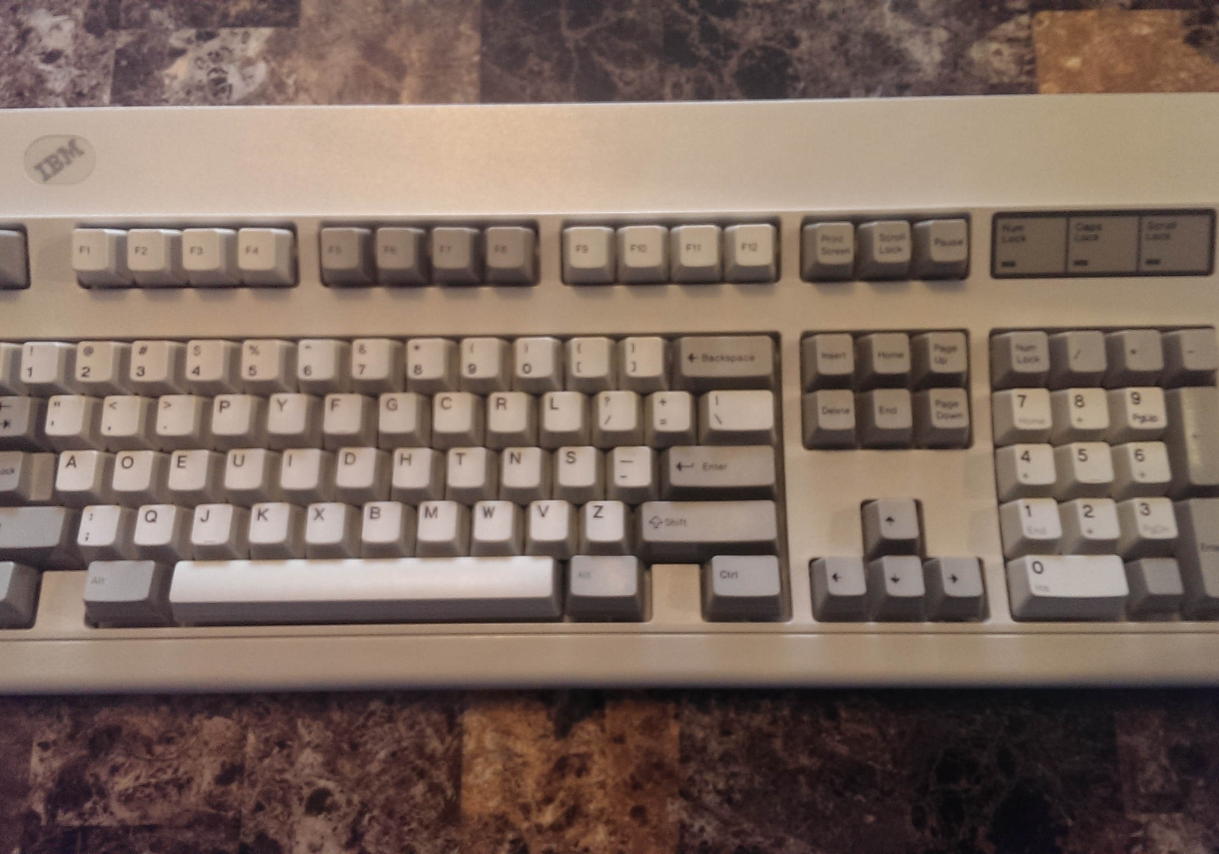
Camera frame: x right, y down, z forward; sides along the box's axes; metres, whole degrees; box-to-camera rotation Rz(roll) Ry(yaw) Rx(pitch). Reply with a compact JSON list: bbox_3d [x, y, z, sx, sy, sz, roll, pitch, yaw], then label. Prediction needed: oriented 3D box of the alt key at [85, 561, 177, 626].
[{"bbox_3d":[-0.165,0.055,0.382,0.028,0.011,0.018,0,70,1],"label":"alt key"}]

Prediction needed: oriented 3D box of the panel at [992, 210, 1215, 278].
[{"bbox_3d":[0.172,-0.064,0.394,0.078,0.004,0.024,0,94,1],"label":"panel"}]

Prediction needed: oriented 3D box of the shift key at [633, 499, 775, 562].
[{"bbox_3d":[0.035,0.035,0.387,0.052,0.011,0.018,0,73,1],"label":"shift key"}]

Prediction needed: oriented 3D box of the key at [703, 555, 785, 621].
[{"bbox_3d":[0.046,0.053,0.380,0.028,0.011,0.018,0,70,1],"label":"key"}]

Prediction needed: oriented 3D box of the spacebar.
[{"bbox_3d":[-0.083,0.054,0.382,0.133,0.011,0.018,0,70,1],"label":"spacebar"}]

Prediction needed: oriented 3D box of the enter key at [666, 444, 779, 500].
[{"bbox_3d":[0.039,0.016,0.391,0.042,0.011,0.018,0,77,1],"label":"enter key"}]

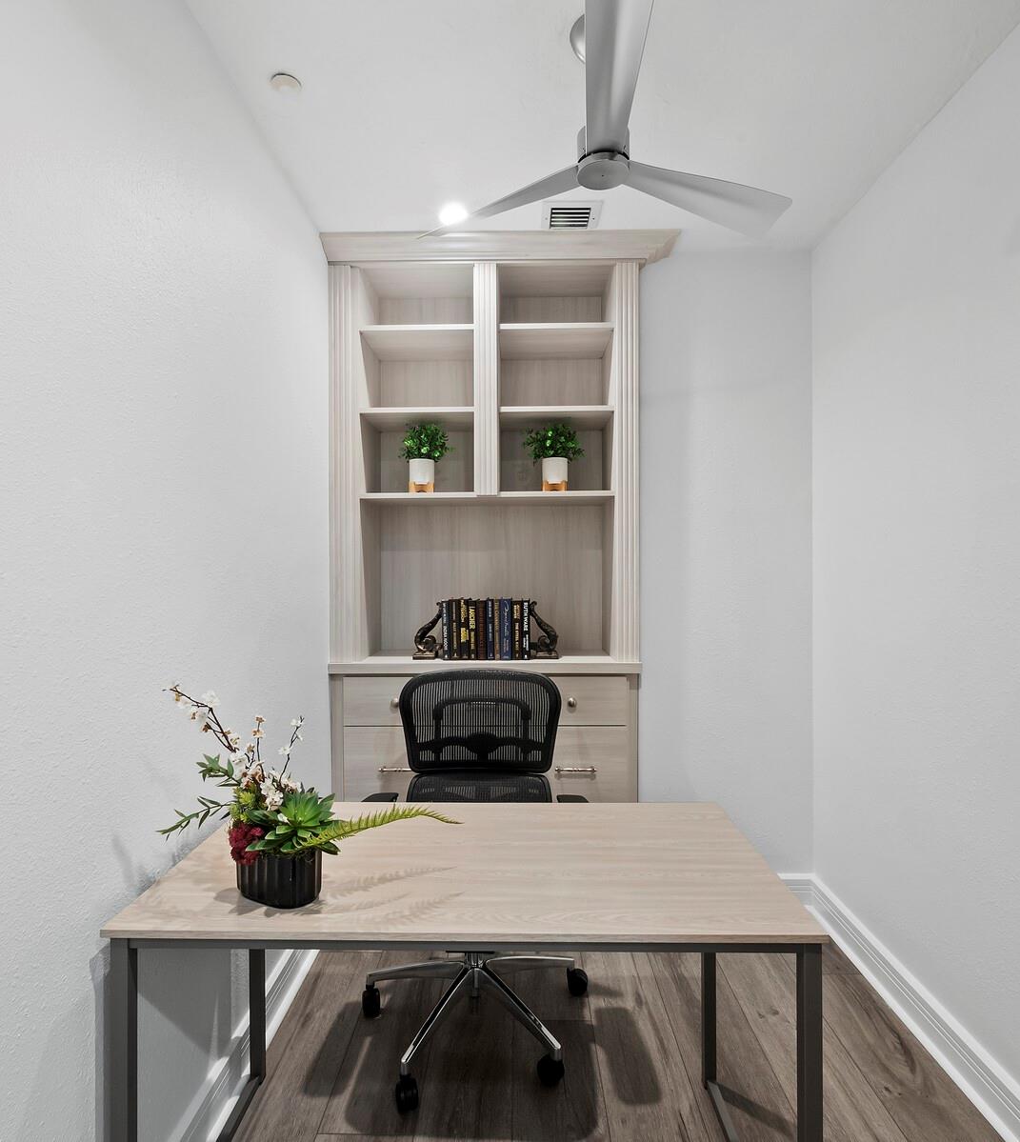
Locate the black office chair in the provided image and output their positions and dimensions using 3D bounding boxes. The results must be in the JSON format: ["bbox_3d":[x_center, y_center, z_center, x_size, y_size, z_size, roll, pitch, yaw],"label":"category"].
[{"bbox_3d":[-0.107,0.828,1.860,0.690,1.035,0.670,0,0,-2],"label":"black office chair"}]

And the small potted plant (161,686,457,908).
[{"bbox_3d":[-0.388,0.422,1.190,0.570,0.395,0.300,0,0,0],"label":"small potted plant"}]

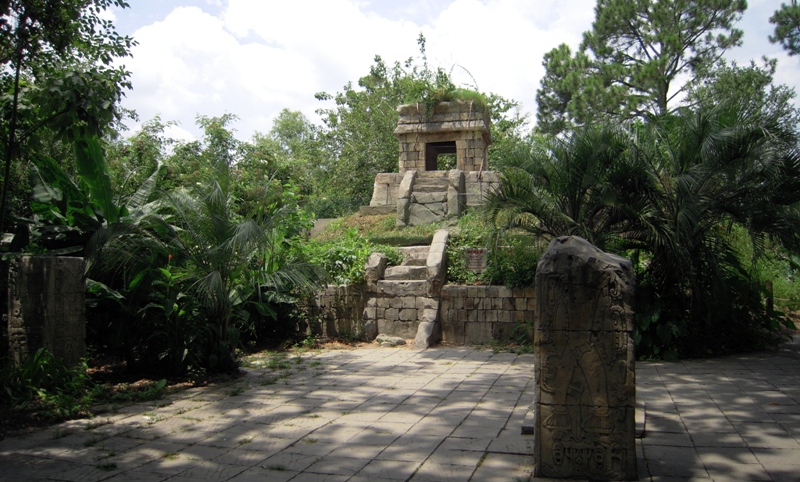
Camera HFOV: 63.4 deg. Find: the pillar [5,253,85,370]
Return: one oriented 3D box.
[{"bbox_3d":[-6.244,1.299,11.415,0.780,1.950,0.800,-1,-3,16],"label":"pillar"}]

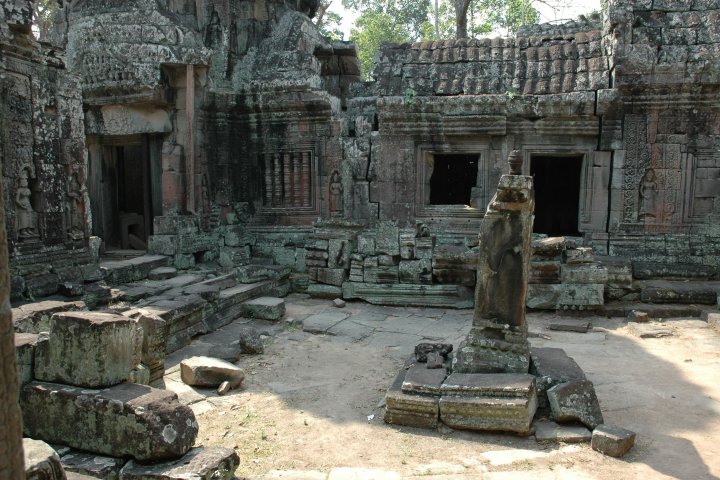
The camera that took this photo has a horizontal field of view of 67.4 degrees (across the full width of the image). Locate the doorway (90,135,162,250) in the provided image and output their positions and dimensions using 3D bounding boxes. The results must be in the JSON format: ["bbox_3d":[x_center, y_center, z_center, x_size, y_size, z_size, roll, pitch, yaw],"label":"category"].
[{"bbox_3d":[-4.362,-0.878,10.111,1.244,2.139,0.438,1,5,15],"label":"doorway"}]

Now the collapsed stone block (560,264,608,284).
[{"bbox_3d":[3.605,0.551,8.701,0.671,0.282,0.408,1,5,12],"label":"collapsed stone block"}]

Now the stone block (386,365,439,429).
[{"bbox_3d":[0.600,1.602,5.707,0.500,0.280,0.950,2,7,17],"label":"stone block"}]

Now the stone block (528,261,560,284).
[{"bbox_3d":[2.974,0.520,8.731,0.506,0.340,0.408,1,5,12],"label":"stone block"}]

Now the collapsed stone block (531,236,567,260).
[{"bbox_3d":[3.380,0.143,9.885,0.700,0.240,0.500,1,7,12],"label":"collapsed stone block"}]

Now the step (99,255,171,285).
[{"bbox_3d":[-4.220,0.552,10.215,0.500,0.310,1.350,4,8,29],"label":"step"}]

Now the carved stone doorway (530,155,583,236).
[{"bbox_3d":[3.380,-0.765,9.333,0.865,1.381,0.311,1,5,12],"label":"carved stone doorway"}]

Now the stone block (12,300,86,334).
[{"bbox_3d":[-3.980,1.023,6.584,0.520,0.350,1.300,0,4,7],"label":"stone block"}]

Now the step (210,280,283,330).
[{"bbox_3d":[-2.030,1.083,9.512,0.450,0.420,2.000,3,7,23],"label":"step"}]

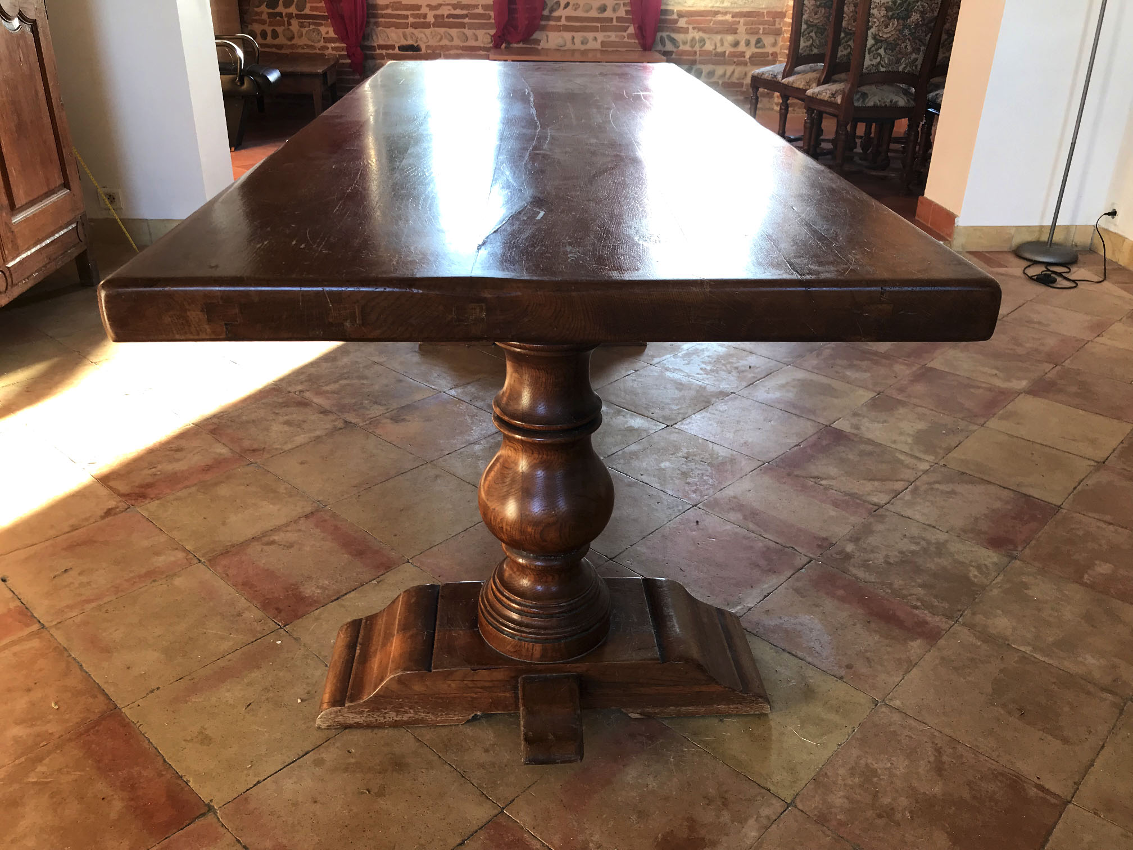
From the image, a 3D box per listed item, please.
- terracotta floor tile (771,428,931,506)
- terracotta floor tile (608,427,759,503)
[{"bbox_3d":[0.676,0.099,2.171,0.275,0.020,0.275,23,34,38],"label":"terracotta floor tile"},{"bbox_3d":[0.276,0.097,2.159,0.275,0.020,0.275,23,34,38],"label":"terracotta floor tile"}]

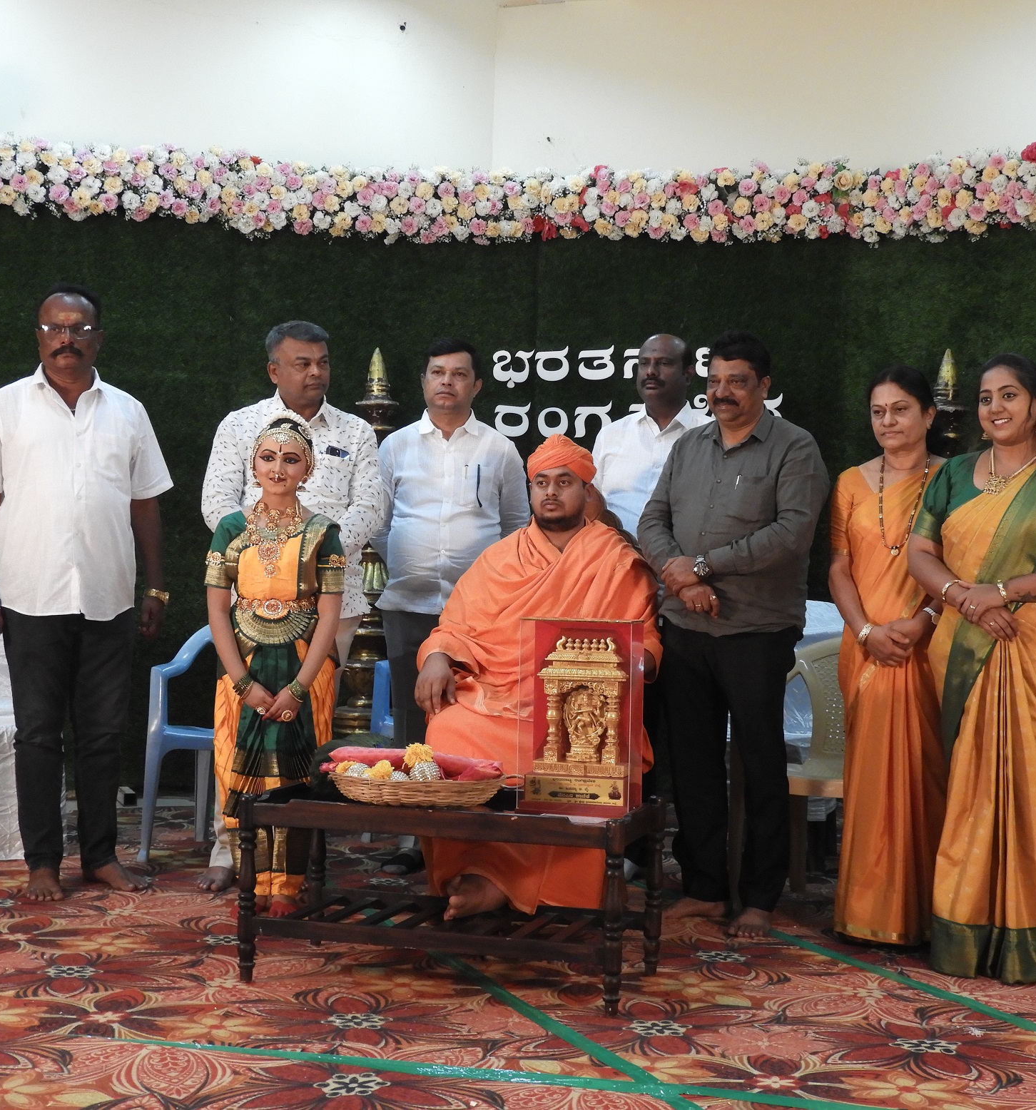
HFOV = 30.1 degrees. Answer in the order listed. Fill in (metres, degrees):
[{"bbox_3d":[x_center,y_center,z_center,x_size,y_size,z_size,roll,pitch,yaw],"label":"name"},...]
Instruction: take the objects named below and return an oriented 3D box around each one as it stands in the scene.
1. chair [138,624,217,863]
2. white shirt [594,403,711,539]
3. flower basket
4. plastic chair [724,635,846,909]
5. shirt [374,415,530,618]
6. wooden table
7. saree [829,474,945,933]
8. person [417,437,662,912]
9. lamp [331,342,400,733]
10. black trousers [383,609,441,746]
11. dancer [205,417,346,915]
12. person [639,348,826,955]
[{"bbox_3d":[-0.875,0.565,6.334,0.560,0.830,0.550,1,3,16],"label":"chair"},{"bbox_3d":[0.441,-0.134,6.100,0.500,0.700,0.300,1,3,9],"label":"white shirt"},{"bbox_3d":[-0.255,0.547,4.801,0.410,0.110,0.320,1,3,18],"label":"flower basket"},{"bbox_3d":[0.966,0.637,5.768,0.550,0.800,0.550,2,2,22],"label":"plastic chair"},{"bbox_3d":[-0.219,-0.132,6.151,0.510,0.670,0.310,1,3,0],"label":"shirt"},{"bbox_3d":[-0.158,0.823,4.766,0.965,0.458,0.449,2,2,16],"label":"wooden table"},{"bbox_3d":[1.037,0.401,5.333,0.390,1.310,0.340,2,3,27],"label":"saree"},{"bbox_3d":[0.072,0.333,5.767,0.700,1.368,0.800,2,2,16],"label":"person"},{"bbox_3d":[-0.506,0.117,6.763,0.400,1.680,0.400,1,3,0],"label":"lamp"},{"bbox_3d":[-0.244,0.457,6.178,0.380,1.000,0.280,1,3,0],"label":"black trousers"},{"bbox_3d":[-0.695,0.309,5.522,0.390,1.402,0.310,1,2,2],"label":"dancer"},{"bbox_3d":[0.608,0.206,5.396,0.510,1.660,0.360,2,3,21],"label":"person"}]

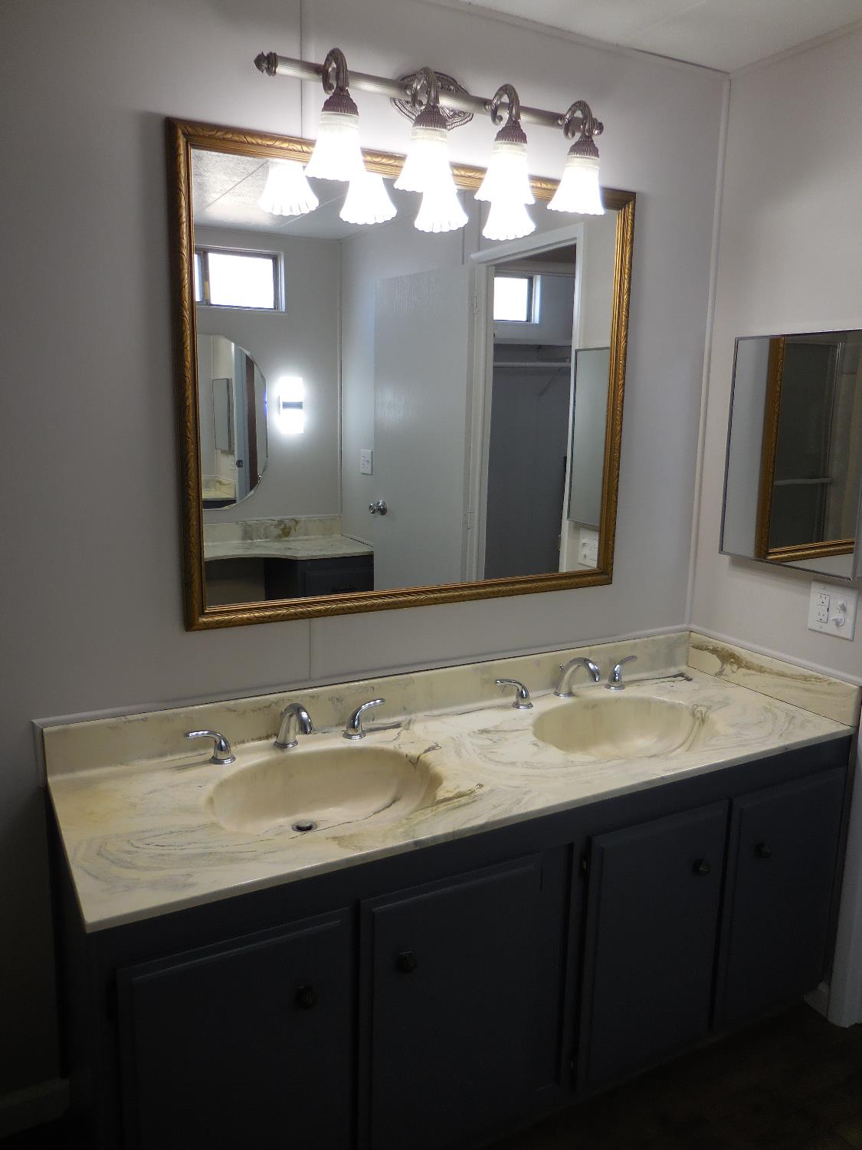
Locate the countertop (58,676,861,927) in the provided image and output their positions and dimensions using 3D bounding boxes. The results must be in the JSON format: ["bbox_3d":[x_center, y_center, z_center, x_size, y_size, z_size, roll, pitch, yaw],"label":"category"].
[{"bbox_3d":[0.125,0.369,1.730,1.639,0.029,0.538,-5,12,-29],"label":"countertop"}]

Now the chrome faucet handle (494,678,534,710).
[{"bbox_3d":[0.197,0.280,1.974,0.100,0.072,0.054,-5,12,-29],"label":"chrome faucet handle"}]

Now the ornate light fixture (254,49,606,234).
[{"bbox_3d":[0.035,-0.857,1.641,0.783,0.240,0.206,-5,12,-29],"label":"ornate light fixture"}]

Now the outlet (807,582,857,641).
[{"bbox_3d":[0.926,0.081,1.920,0.012,0.117,0.120,-4,12,-26],"label":"outlet"}]

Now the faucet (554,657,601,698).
[{"bbox_3d":[0.361,0.252,2.029,0.055,0.111,0.158,-5,12,-29],"label":"faucet"}]

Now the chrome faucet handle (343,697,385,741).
[{"bbox_3d":[-0.143,0.308,1.792,0.100,0.072,0.054,-5,12,-29],"label":"chrome faucet handle"}]

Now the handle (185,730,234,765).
[{"bbox_3d":[-0.435,0.333,1.632,0.100,0.072,0.054,-5,12,-29],"label":"handle"}]

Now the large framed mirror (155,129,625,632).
[{"bbox_3d":[0.000,-0.390,1.813,1.090,0.933,0.031,-5,12,-29],"label":"large framed mirror"}]

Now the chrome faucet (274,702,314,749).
[{"bbox_3d":[-0.279,0.308,1.675,0.055,0.111,0.158,-5,12,-29],"label":"chrome faucet"}]

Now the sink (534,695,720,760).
[{"bbox_3d":[0.432,0.405,1.888,0.444,0.136,0.357,-5,12,-29],"label":"sink"}]

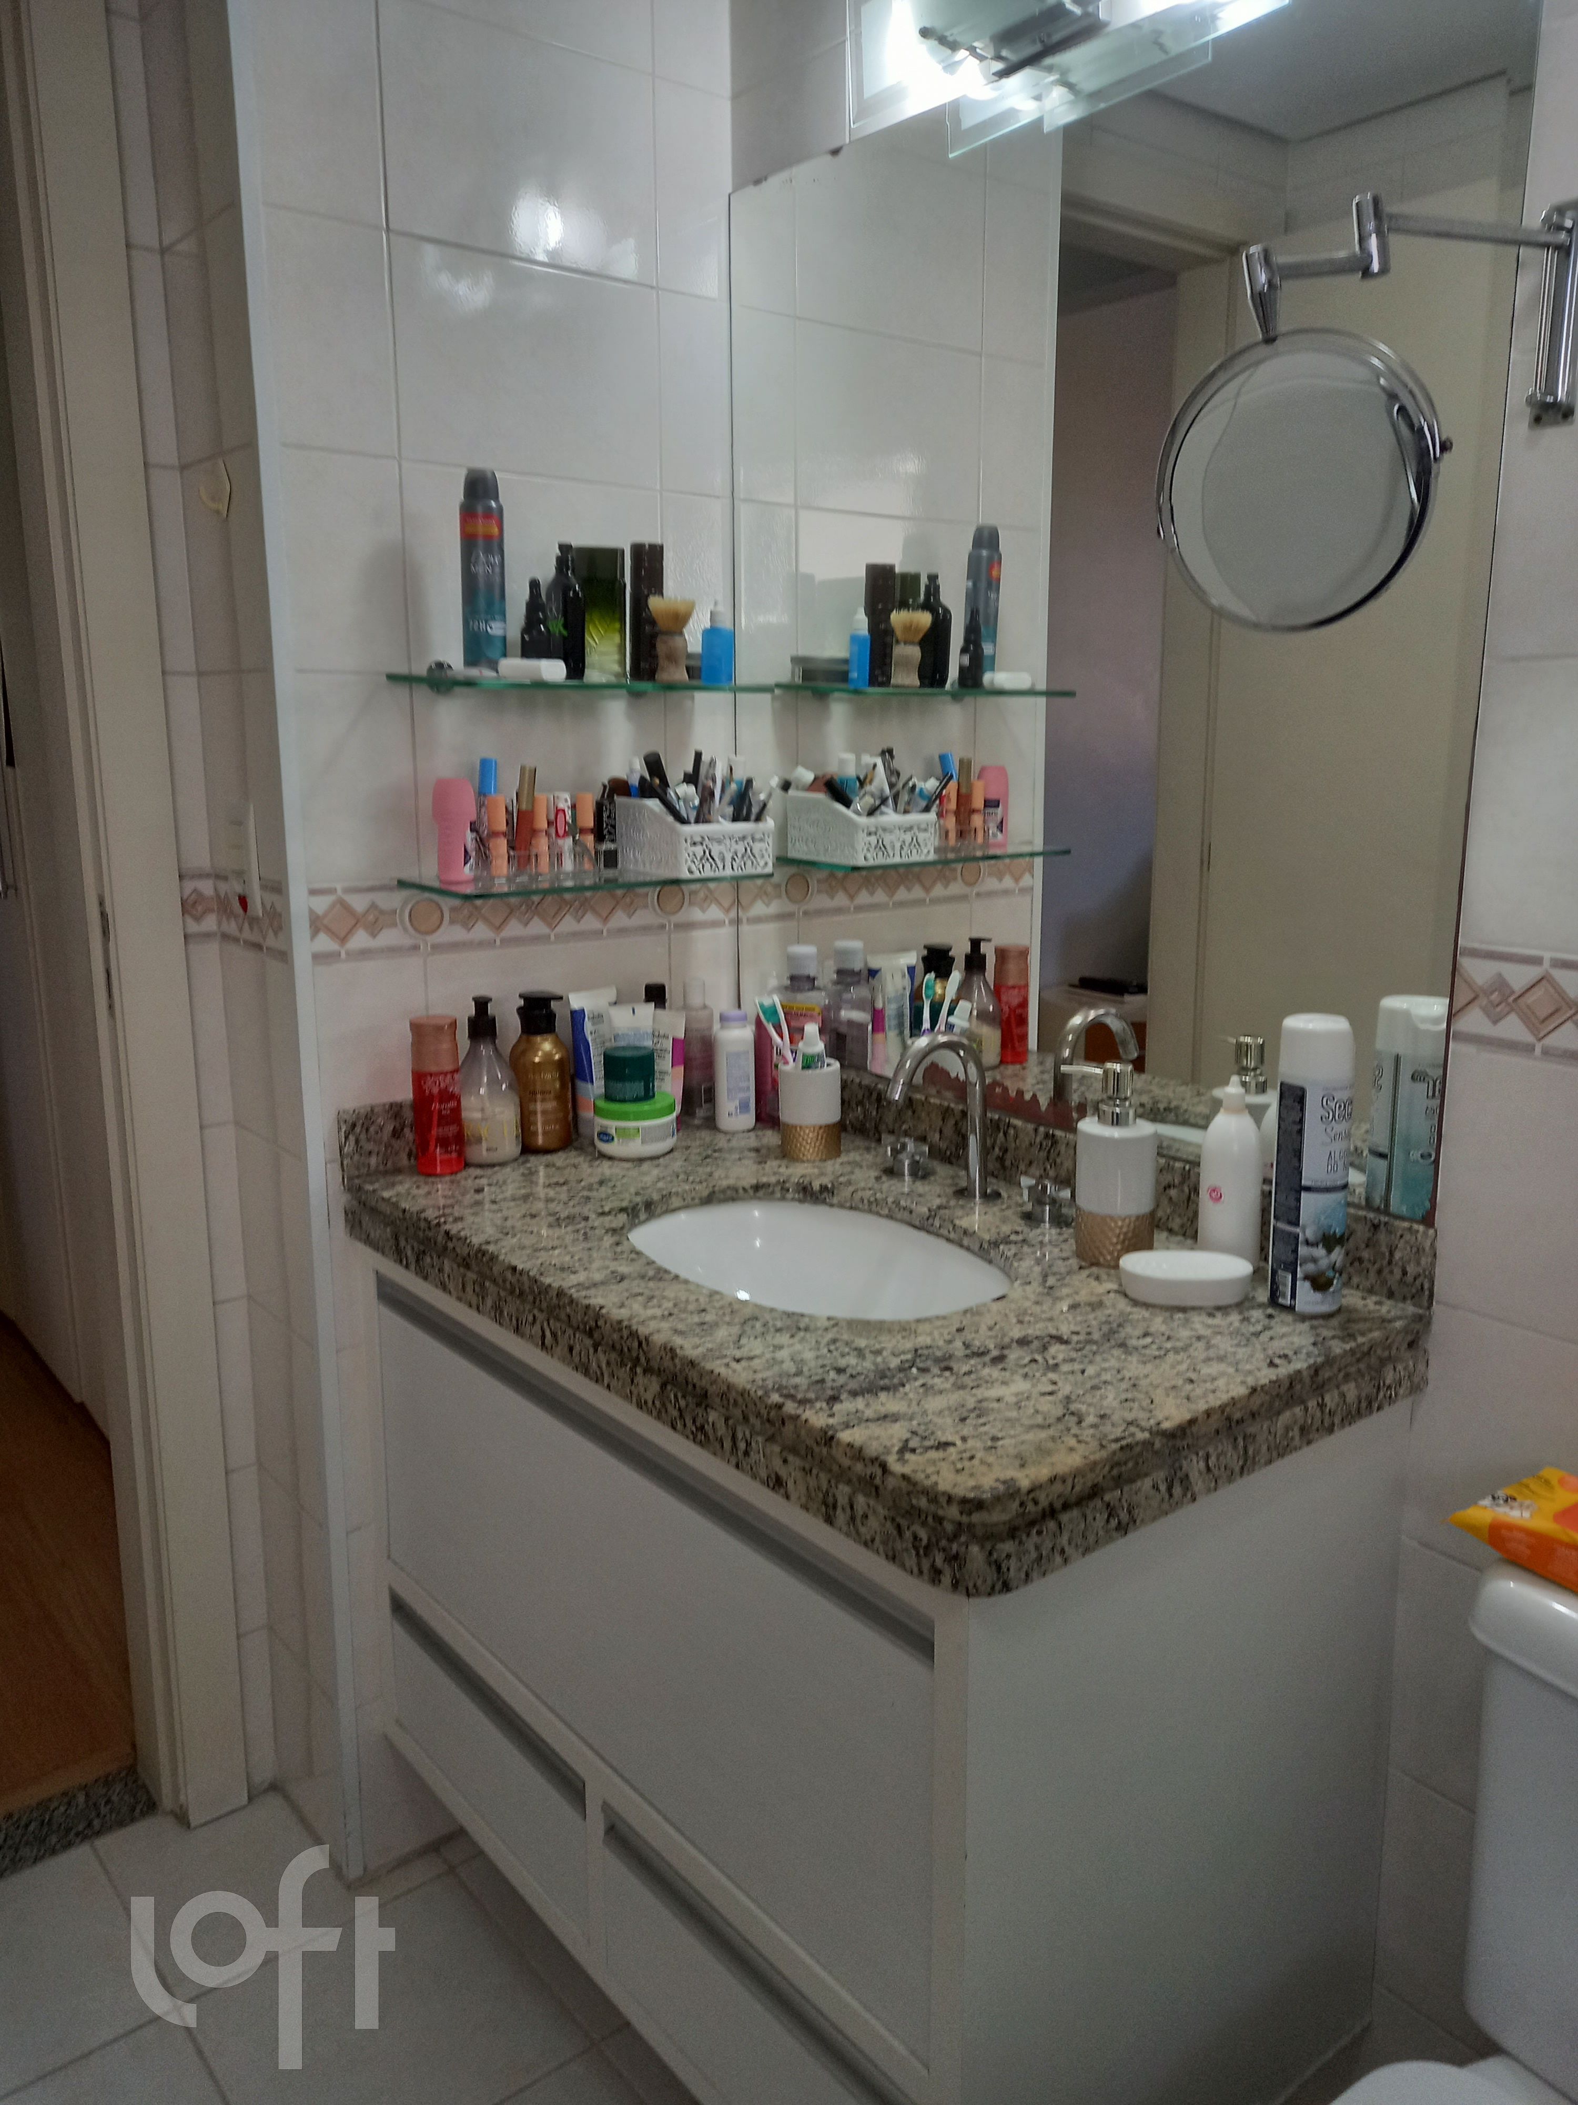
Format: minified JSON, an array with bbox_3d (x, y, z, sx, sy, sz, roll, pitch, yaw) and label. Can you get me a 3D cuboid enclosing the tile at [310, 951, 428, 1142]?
[{"bbox_3d":[-0.423,0.004,1.550,0.119,0.202,0.010,-9,15,-38],"label":"tile"}]

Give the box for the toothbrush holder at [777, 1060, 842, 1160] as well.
[{"bbox_3d":[0.023,0.061,1.615,0.065,0.097,0.065,0,11,1],"label":"toothbrush holder"}]

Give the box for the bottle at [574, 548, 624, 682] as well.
[{"bbox_3d":[-0.193,-0.452,1.571,0.052,0.133,0.034,-2,12,-11],"label":"bottle"}]

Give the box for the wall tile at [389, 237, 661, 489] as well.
[{"bbox_3d":[-0.261,-0.692,1.544,0.304,0.203,0.010,-9,15,-38],"label":"wall tile"}]

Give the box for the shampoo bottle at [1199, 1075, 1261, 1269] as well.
[{"bbox_3d":[0.364,0.098,1.249,0.049,0.166,0.049,-10,15,-40],"label":"shampoo bottle"}]

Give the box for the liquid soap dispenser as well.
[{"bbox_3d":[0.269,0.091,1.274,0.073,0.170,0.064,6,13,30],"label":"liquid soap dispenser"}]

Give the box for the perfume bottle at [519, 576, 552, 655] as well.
[{"bbox_3d":[-0.248,-0.416,1.496,0.030,0.096,0.030,-2,11,-9],"label":"perfume bottle"}]

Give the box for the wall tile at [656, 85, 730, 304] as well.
[{"bbox_3d":[-0.105,-0.923,1.634,0.095,0.204,0.010,-9,14,-38],"label":"wall tile"}]

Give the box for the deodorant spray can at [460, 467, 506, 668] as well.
[{"bbox_3d":[-0.297,-0.464,1.478,0.043,0.193,0.043,0,12,0],"label":"deodorant spray can"}]

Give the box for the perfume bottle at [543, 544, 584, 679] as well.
[{"bbox_3d":[-0.224,-0.446,1.540,0.041,0.137,0.041,0,11,0],"label":"perfume bottle"}]

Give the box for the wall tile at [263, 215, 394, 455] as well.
[{"bbox_3d":[-0.425,-0.664,1.413,0.119,0.203,0.010,-9,15,-38],"label":"wall tile"}]

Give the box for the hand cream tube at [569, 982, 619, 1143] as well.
[{"bbox_3d":[-0.212,0.013,1.677,0.047,0.165,0.070,10,16,42],"label":"hand cream tube"}]

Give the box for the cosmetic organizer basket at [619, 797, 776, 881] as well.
[{"bbox_3d":[-0.102,-0.235,1.648,0.119,0.080,0.126,-9,14,-38],"label":"cosmetic organizer basket"}]

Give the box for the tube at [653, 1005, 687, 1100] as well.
[{"bbox_3d":[-0.138,0.025,1.684,0.054,0.138,0.036,0,12,3],"label":"tube"}]

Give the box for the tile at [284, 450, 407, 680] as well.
[{"bbox_3d":[-0.425,-0.470,1.464,0.116,0.204,0.010,-9,14,-38],"label":"tile"}]

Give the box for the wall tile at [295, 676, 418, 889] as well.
[{"bbox_3d":[-0.424,-0.267,1.495,0.119,0.207,0.010,-9,15,-38],"label":"wall tile"}]

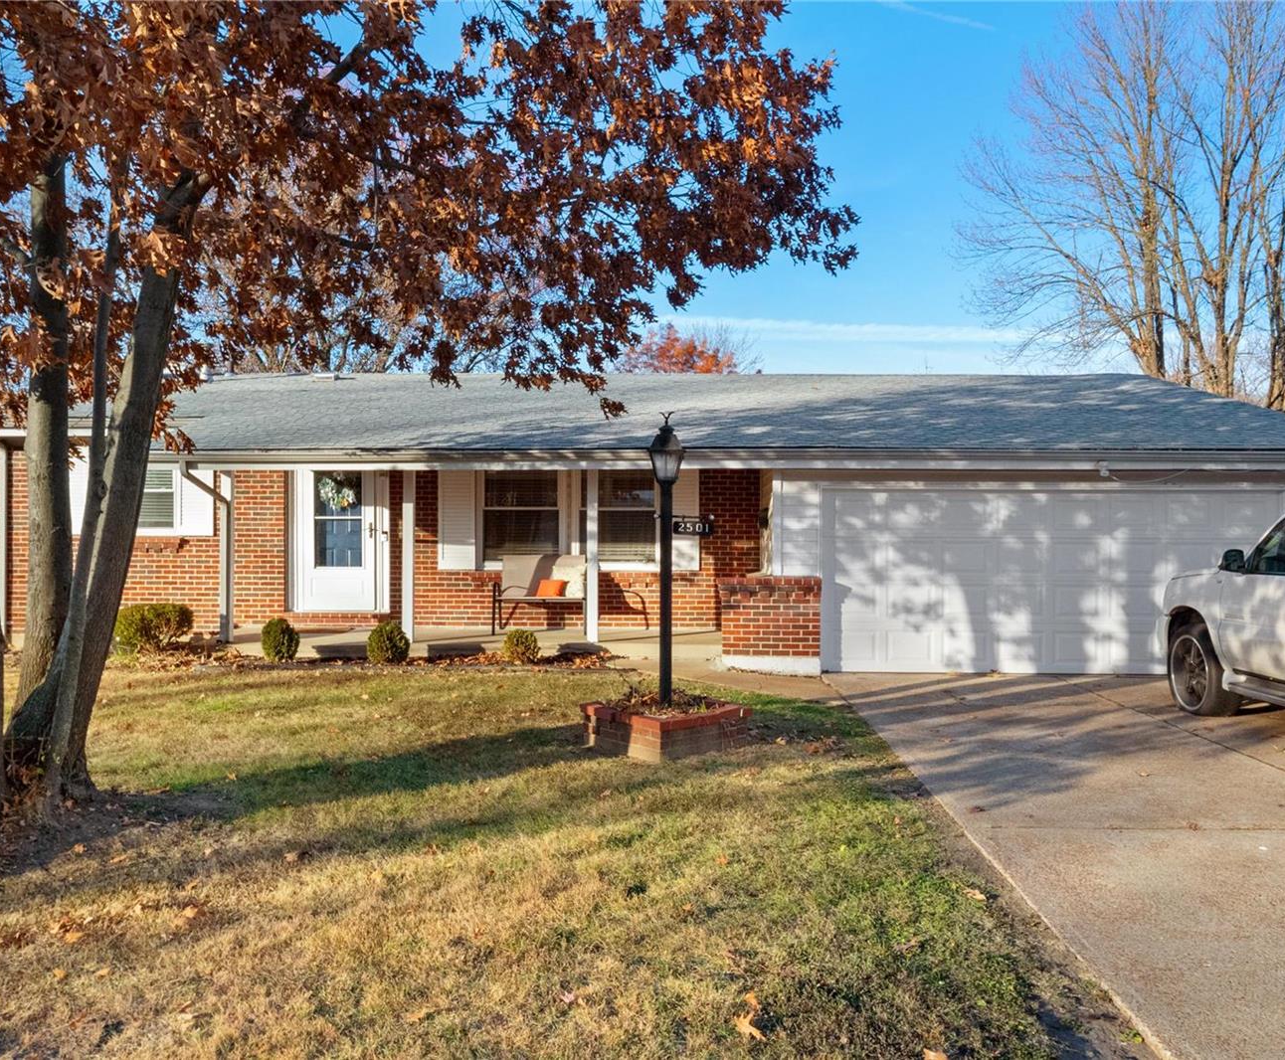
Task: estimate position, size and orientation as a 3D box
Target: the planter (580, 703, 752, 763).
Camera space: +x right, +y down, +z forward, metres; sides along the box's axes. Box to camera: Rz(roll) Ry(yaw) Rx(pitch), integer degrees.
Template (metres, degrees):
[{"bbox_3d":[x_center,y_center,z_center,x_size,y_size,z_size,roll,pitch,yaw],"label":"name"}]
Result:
[{"bbox_3d":[0.167,1.430,8.330,0.870,0.285,0.940,0,0,-39],"label":"planter"}]

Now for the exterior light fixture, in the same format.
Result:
[{"bbox_3d":[0.172,0.225,8.330,0.270,2.140,0.270,0,0,0],"label":"exterior light fixture"}]

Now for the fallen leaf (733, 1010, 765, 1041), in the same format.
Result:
[{"bbox_3d":[0.338,1.555,3.620,0.105,0.040,0.130,0,0,0],"label":"fallen leaf"}]

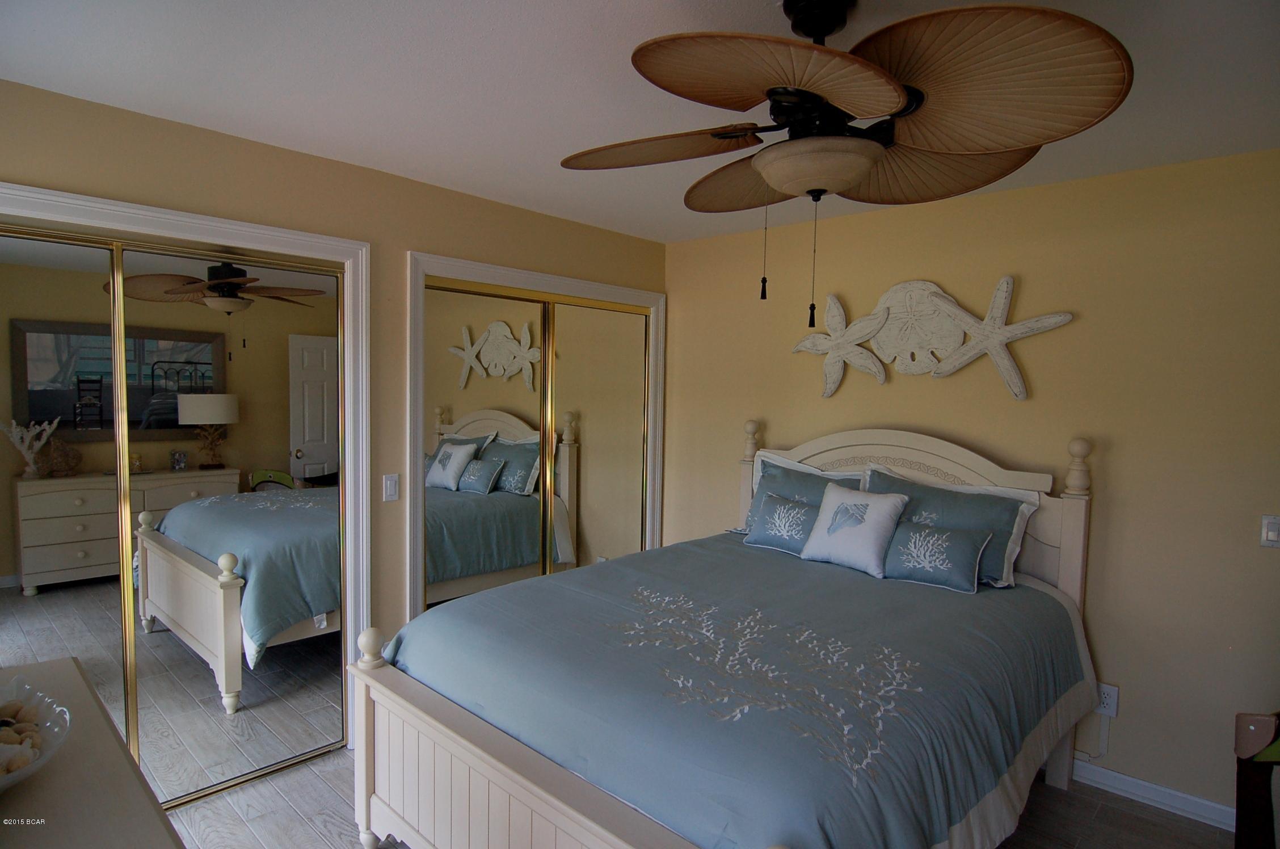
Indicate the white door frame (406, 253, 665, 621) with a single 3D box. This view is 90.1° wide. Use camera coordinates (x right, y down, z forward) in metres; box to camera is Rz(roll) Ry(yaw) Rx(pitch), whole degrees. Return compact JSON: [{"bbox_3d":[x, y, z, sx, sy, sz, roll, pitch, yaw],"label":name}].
[{"bbox_3d":[-0.469,0.297,3.447,1.627,2.160,0.080,-2,5,-44],"label":"white door frame"}]

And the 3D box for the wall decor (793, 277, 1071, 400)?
[{"bbox_3d":[1.296,-0.397,3.015,1.225,0.561,0.050,4,4,39],"label":"wall decor"}]

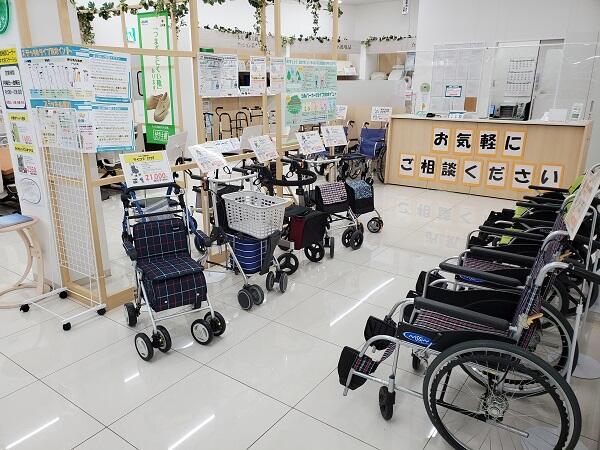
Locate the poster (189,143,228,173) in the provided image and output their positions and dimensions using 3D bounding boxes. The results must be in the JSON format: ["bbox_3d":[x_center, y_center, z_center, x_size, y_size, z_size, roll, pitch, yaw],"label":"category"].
[{"bbox_3d":[-0.690,-0.518,3.430,0.012,0.210,0.300,-25,0,36],"label":"poster"}]

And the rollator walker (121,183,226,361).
[{"bbox_3d":[-0.806,0.249,2.729,0.500,0.860,0.600,-10,20,-31],"label":"rollator walker"}]

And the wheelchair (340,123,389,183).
[{"bbox_3d":[1.048,-1.129,7.256,0.600,0.910,1.000,12,20,34],"label":"wheelchair"}]

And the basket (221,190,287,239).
[{"bbox_3d":[-0.330,-0.078,3.183,0.285,0.225,0.450,-14,22,-40],"label":"basket"}]

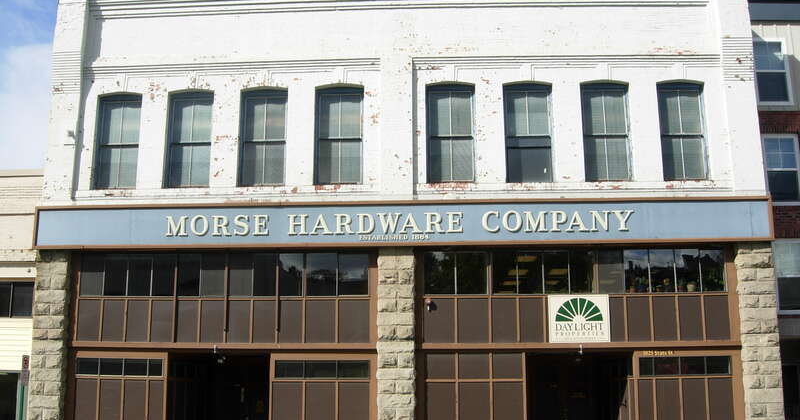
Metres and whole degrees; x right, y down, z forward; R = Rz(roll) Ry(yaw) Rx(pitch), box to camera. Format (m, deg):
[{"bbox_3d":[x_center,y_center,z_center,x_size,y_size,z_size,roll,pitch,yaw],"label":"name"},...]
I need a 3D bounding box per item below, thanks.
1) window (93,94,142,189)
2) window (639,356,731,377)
[{"bbox_3d":[-6.834,-1.662,20.211,1.099,2.405,0.200,-1,-11,2],"label":"window"},{"bbox_3d":[6.348,3.482,18.526,2.000,0.420,0.100,-1,-11,2],"label":"window"}]

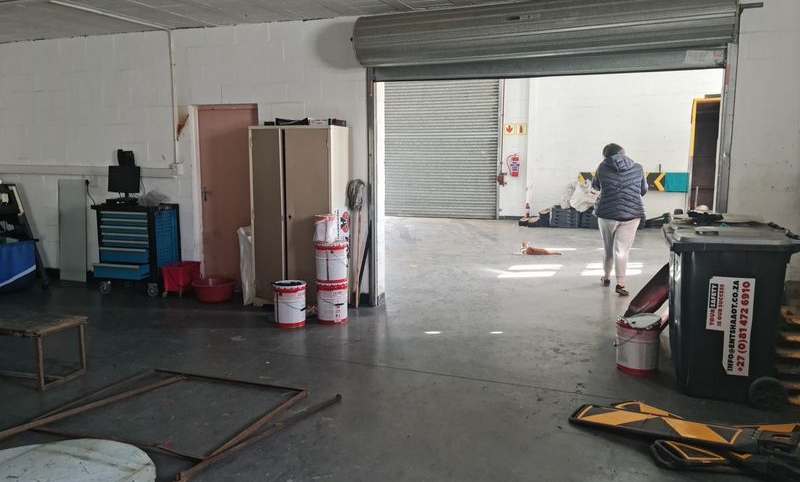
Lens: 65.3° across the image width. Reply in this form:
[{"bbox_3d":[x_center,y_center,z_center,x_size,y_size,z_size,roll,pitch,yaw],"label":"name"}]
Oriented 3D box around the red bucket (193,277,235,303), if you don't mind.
[{"bbox_3d":[-2.004,0.539,6.721,0.444,0.198,0.444,0,8,0],"label":"red bucket"}]

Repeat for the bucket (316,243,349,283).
[{"bbox_3d":[-0.631,0.195,5.792,0.297,0.374,0.297,0,8,0],"label":"bucket"}]

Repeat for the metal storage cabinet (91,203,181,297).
[{"bbox_3d":[-2.964,0.097,6.963,0.760,0.975,0.535,3,8,19],"label":"metal storage cabinet"}]

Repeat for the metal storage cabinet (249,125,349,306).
[{"bbox_3d":[-0.999,-0.233,6.313,0.910,1.805,0.390,3,8,21],"label":"metal storage cabinet"}]

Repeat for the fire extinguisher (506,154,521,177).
[{"bbox_3d":[2.725,-1.796,14.877,0.270,0.561,0.190,3,8,22],"label":"fire extinguisher"}]

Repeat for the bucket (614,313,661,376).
[{"bbox_3d":[1.717,0.738,4.480,0.300,0.370,0.300,3,8,21],"label":"bucket"}]

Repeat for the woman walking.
[{"bbox_3d":[2.484,-0.261,7.096,0.560,1.668,0.480,2,8,12],"label":"woman walking"}]

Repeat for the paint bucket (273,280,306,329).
[{"bbox_3d":[-1.009,0.571,5.668,0.305,0.380,0.305,-1,8,-10],"label":"paint bucket"}]

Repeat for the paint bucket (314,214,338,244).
[{"bbox_3d":[-0.684,-0.122,5.743,0.205,0.271,0.205,0,8,0],"label":"paint bucket"}]

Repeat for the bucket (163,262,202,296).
[{"bbox_3d":[-2.460,0.432,7.027,0.245,0.330,0.390,1,8,7],"label":"bucket"}]

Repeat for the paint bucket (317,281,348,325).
[{"bbox_3d":[-0.629,0.562,5.817,0.295,0.360,0.295,-1,8,-6],"label":"paint bucket"}]

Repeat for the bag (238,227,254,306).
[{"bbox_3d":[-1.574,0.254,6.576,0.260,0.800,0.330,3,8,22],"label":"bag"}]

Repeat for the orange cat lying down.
[{"bbox_3d":[2.215,0.111,9.885,0.600,0.200,0.240,-1,8,-5],"label":"orange cat lying down"}]

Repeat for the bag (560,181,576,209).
[{"bbox_3d":[3.783,-1.013,13.824,0.420,0.609,0.400,3,8,22],"label":"bag"}]

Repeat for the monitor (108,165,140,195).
[{"bbox_3d":[-3.181,-0.686,7.207,0.485,0.348,0.170,3,8,22],"label":"monitor"}]

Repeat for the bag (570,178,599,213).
[{"bbox_3d":[4.009,-0.962,13.520,0.616,0.679,0.500,3,8,22],"label":"bag"}]

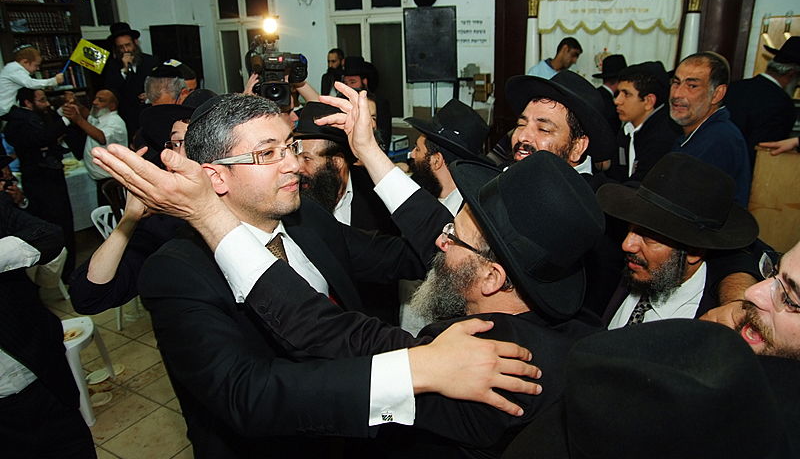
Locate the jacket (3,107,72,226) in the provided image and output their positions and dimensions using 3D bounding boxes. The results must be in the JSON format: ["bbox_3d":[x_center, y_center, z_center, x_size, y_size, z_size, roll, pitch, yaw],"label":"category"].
[{"bbox_3d":[-2.950,-0.488,4.700,0.380,1.000,0.480,-5,18,-13],"label":"jacket"}]

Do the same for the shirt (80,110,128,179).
[{"bbox_3d":[-2.279,-0.647,4.500,0.370,0.600,0.460,-9,19,-24],"label":"shirt"}]

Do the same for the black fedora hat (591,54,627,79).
[{"bbox_3d":[1.436,-1.080,3.850,0.350,0.135,0.310,-6,18,-17],"label":"black fedora hat"}]

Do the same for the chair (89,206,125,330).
[{"bbox_3d":[-1.877,0.285,4.066,0.490,0.820,0.450,13,22,39],"label":"chair"}]

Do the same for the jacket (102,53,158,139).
[{"bbox_3d":[-2.394,-1.159,5.150,0.530,0.820,0.340,-8,18,-20],"label":"jacket"}]

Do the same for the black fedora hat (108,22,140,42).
[{"bbox_3d":[-2.385,-1.714,5.000,0.310,0.135,0.350,-2,20,-6],"label":"black fedora hat"}]

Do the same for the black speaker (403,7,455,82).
[{"bbox_3d":[0.317,-1.890,5.900,0.500,0.740,0.420,2,18,11],"label":"black speaker"}]

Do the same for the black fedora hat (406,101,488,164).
[{"bbox_3d":[0.186,-0.321,1.870,0.355,0.140,0.310,27,19,0],"label":"black fedora hat"}]

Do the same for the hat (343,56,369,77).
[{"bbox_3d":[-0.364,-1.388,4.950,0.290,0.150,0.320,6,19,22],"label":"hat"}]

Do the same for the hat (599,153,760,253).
[{"bbox_3d":[0.614,-0.074,1.265,0.360,0.145,0.315,1,27,-12],"label":"hat"}]

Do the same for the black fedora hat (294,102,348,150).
[{"bbox_3d":[-0.308,-0.374,2.180,0.355,0.140,0.310,-2,14,-40],"label":"black fedora hat"}]

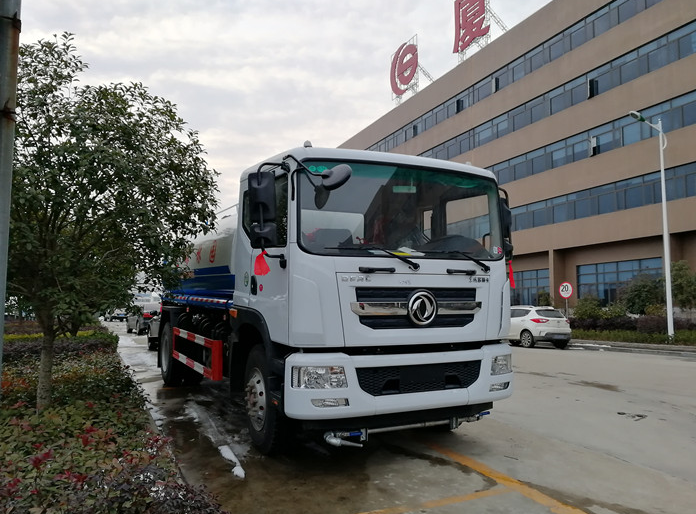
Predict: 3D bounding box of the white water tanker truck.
[{"bbox_3d":[-1.078,0.633,7.769,2.450,2.800,7.700,2,-5,-26],"label":"white water tanker truck"}]

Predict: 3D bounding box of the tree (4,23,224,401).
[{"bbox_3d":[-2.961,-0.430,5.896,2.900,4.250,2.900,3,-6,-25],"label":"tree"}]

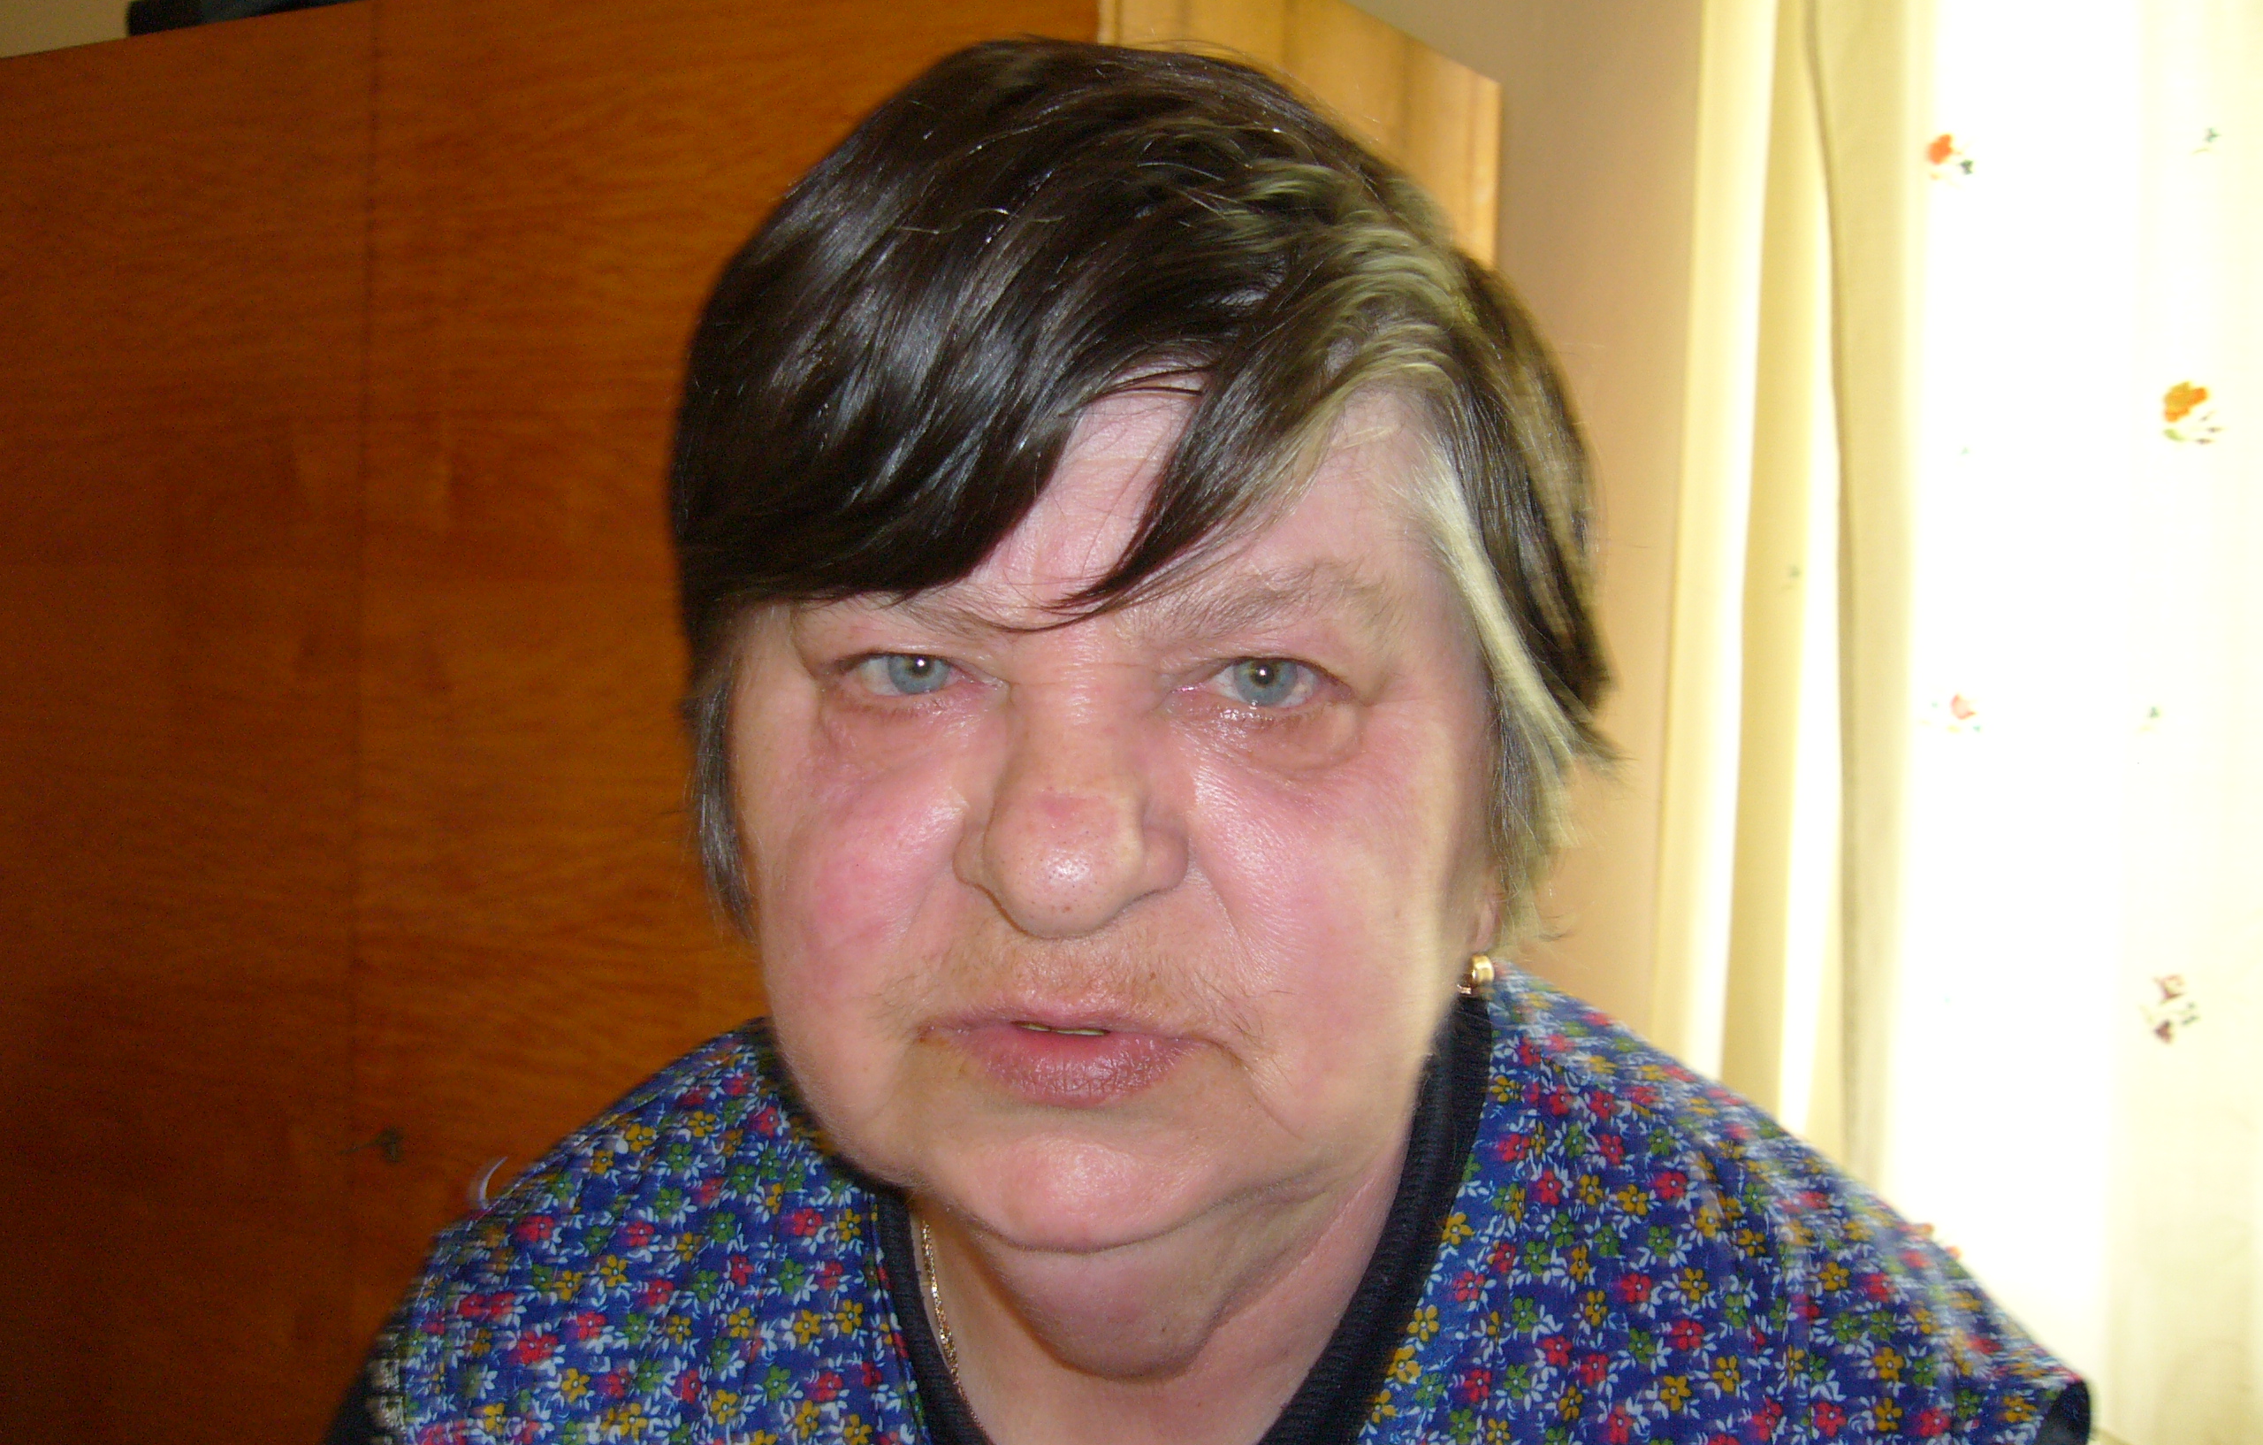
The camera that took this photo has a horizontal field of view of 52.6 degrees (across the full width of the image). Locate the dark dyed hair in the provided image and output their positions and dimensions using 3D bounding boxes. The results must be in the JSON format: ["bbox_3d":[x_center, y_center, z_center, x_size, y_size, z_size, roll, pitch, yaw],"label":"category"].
[{"bbox_3d":[0.003,-0.048,0.495,0.195,0.195,0.205,2,1,6],"label":"dark dyed hair"}]

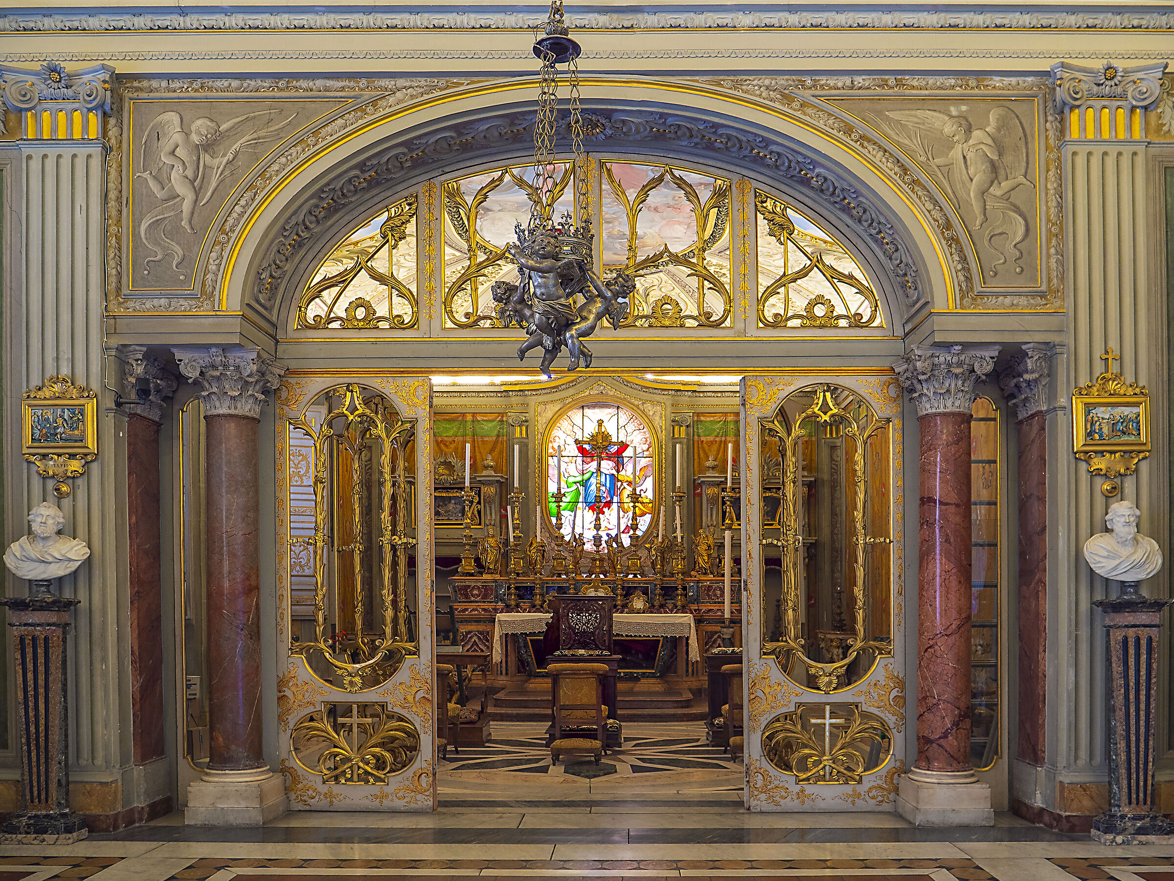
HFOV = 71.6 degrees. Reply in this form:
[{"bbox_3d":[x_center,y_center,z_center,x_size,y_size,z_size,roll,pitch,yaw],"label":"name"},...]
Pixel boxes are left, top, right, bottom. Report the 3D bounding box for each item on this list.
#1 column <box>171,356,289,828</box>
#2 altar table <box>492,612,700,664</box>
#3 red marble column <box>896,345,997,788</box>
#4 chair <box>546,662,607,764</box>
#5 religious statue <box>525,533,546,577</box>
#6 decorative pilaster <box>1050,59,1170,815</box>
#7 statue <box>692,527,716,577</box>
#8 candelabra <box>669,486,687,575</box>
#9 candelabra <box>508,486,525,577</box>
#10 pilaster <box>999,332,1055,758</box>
[{"bbox_3d":[-2.554,1.032,5.850,0.580,3.260,0.580,0,-3,1],"label":"column"},{"bbox_3d":[0.125,2.689,11.100,2.760,0.640,0.650,0,-3,1],"label":"altar table"},{"bbox_3d":[2.400,0.950,5.500,0.530,3.110,0.530,0,-1,0],"label":"red marble column"},{"bbox_3d":[-0.085,2.530,7.550,0.540,0.860,0.600,0,-1,2],"label":"chair"},{"bbox_3d":[-0.719,1.626,11.500,0.310,0.620,0.240,0,-3,-3],"label":"religious statue"},{"bbox_3d":[3.300,0.030,5.170,0.720,4.770,0.320,0,-1,0],"label":"decorative pilaster"},{"bbox_3d":[1.652,1.574,11.500,0.335,0.700,0.250,-1,-3,6],"label":"statue"},{"bbox_3d":[1.307,1.294,11.600,0.250,1.290,0.250,0,-3,0],"label":"candelabra"},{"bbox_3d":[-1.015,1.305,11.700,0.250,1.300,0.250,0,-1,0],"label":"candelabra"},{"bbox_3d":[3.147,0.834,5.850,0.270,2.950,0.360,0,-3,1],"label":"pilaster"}]

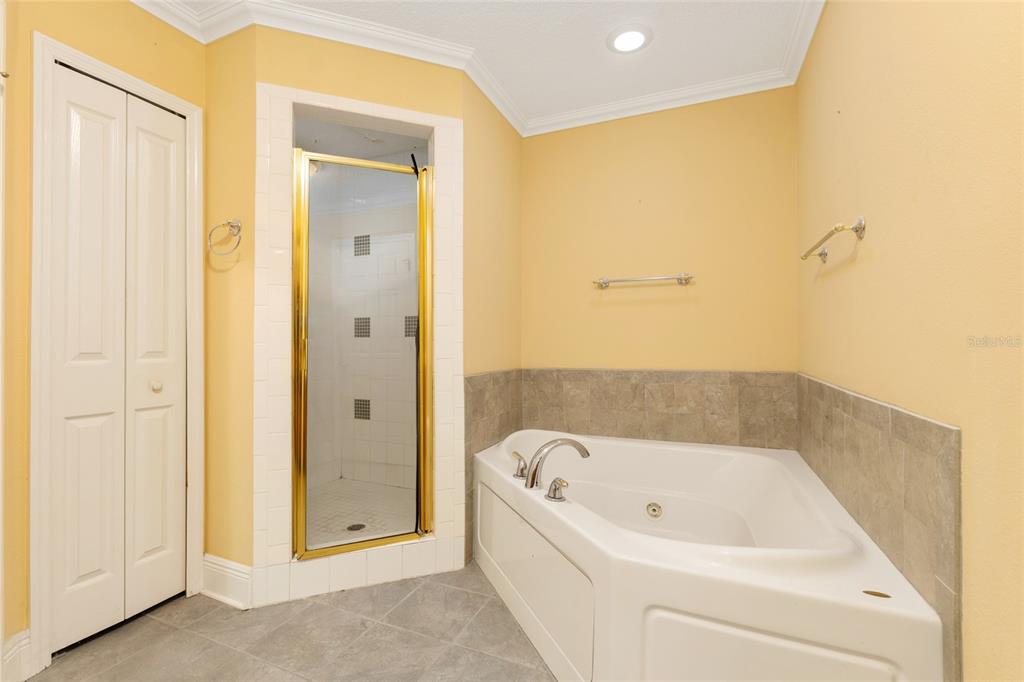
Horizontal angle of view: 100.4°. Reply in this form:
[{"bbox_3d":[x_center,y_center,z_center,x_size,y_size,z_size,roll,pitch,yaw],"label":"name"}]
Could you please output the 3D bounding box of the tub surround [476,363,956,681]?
[{"bbox_3d":[0.465,0.620,1.755,1.520,0.915,1.500,0,0,22],"label":"tub surround"}]

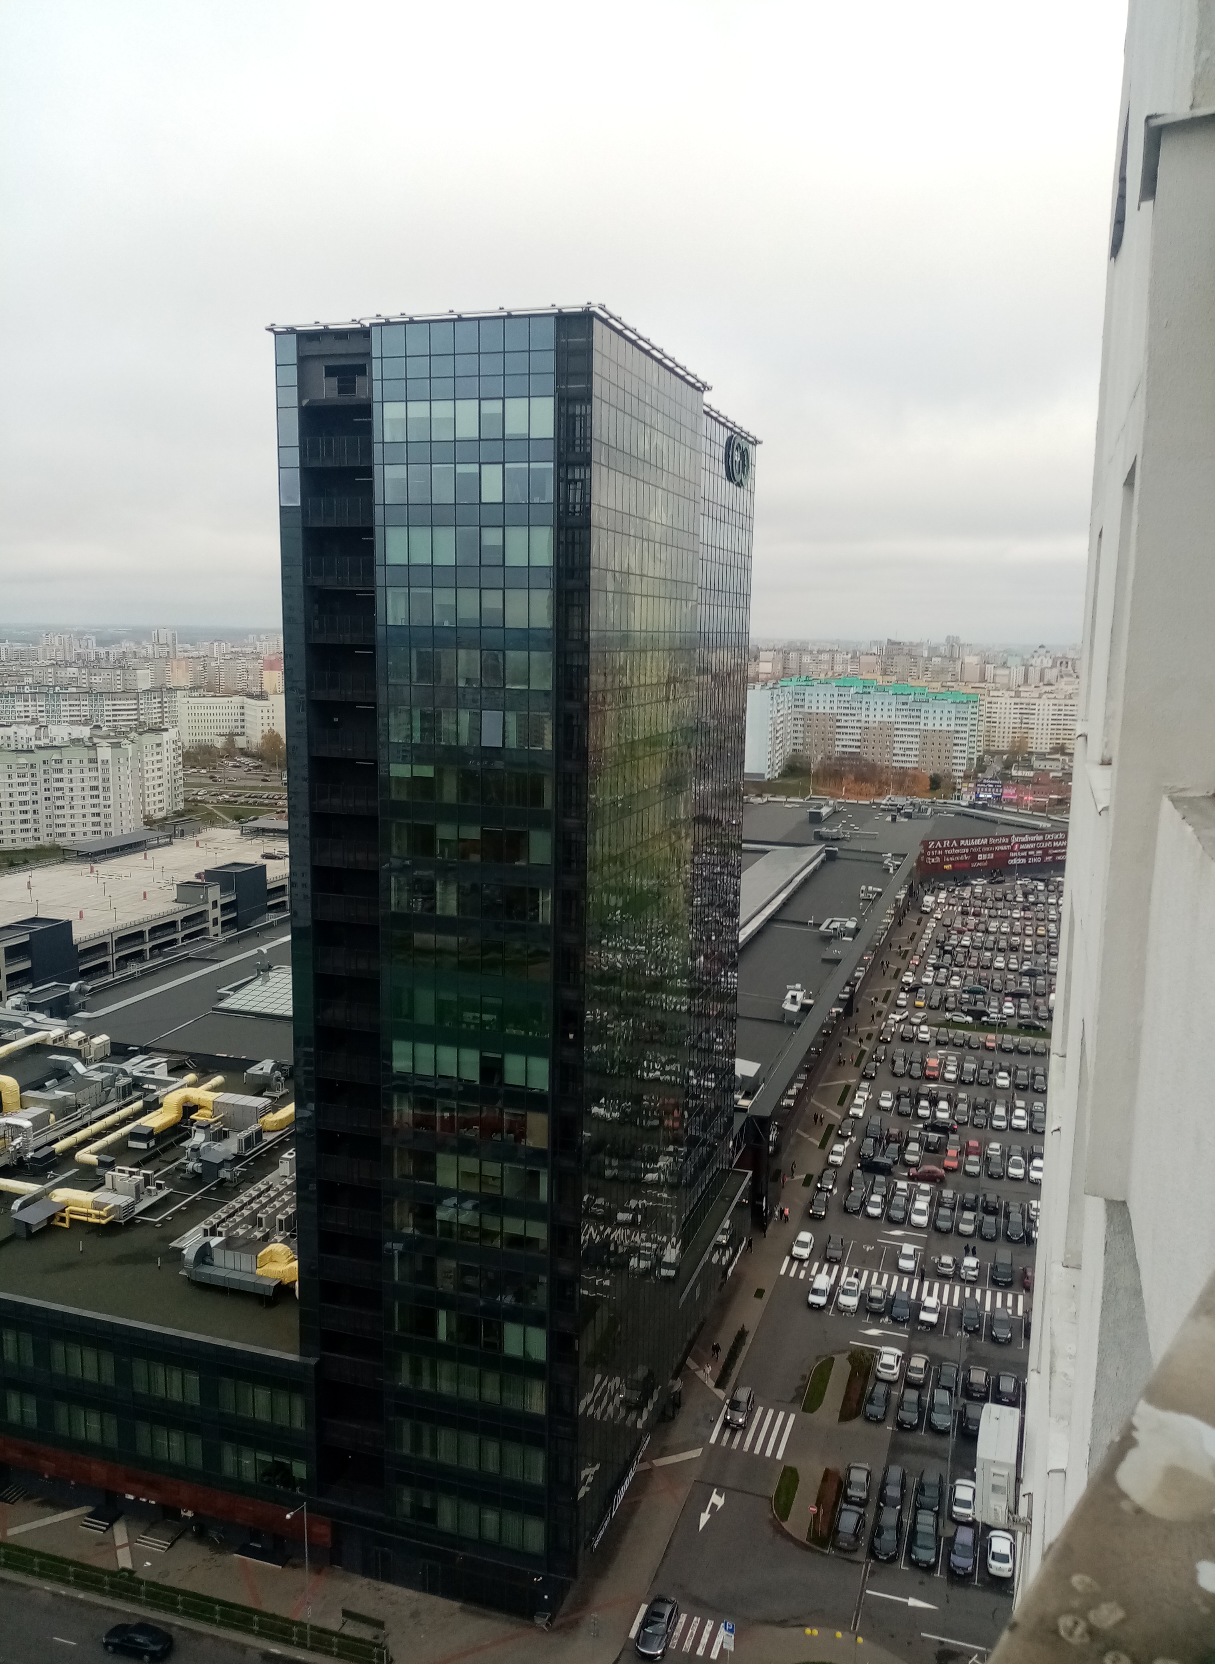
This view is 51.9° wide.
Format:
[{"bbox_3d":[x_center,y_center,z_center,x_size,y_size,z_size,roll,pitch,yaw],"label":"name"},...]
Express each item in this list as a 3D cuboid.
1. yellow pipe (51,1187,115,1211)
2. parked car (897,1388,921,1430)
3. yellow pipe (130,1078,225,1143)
[{"bbox_3d":[-44.038,30.670,104.107,5.100,1.200,1.900,4,10,18],"label":"yellow pipe"},{"bbox_3d":[25.312,48.145,104.623,1.820,1.500,4.500,4,10,18],"label":"parked car"},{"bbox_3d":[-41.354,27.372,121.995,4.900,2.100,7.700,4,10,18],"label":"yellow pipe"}]

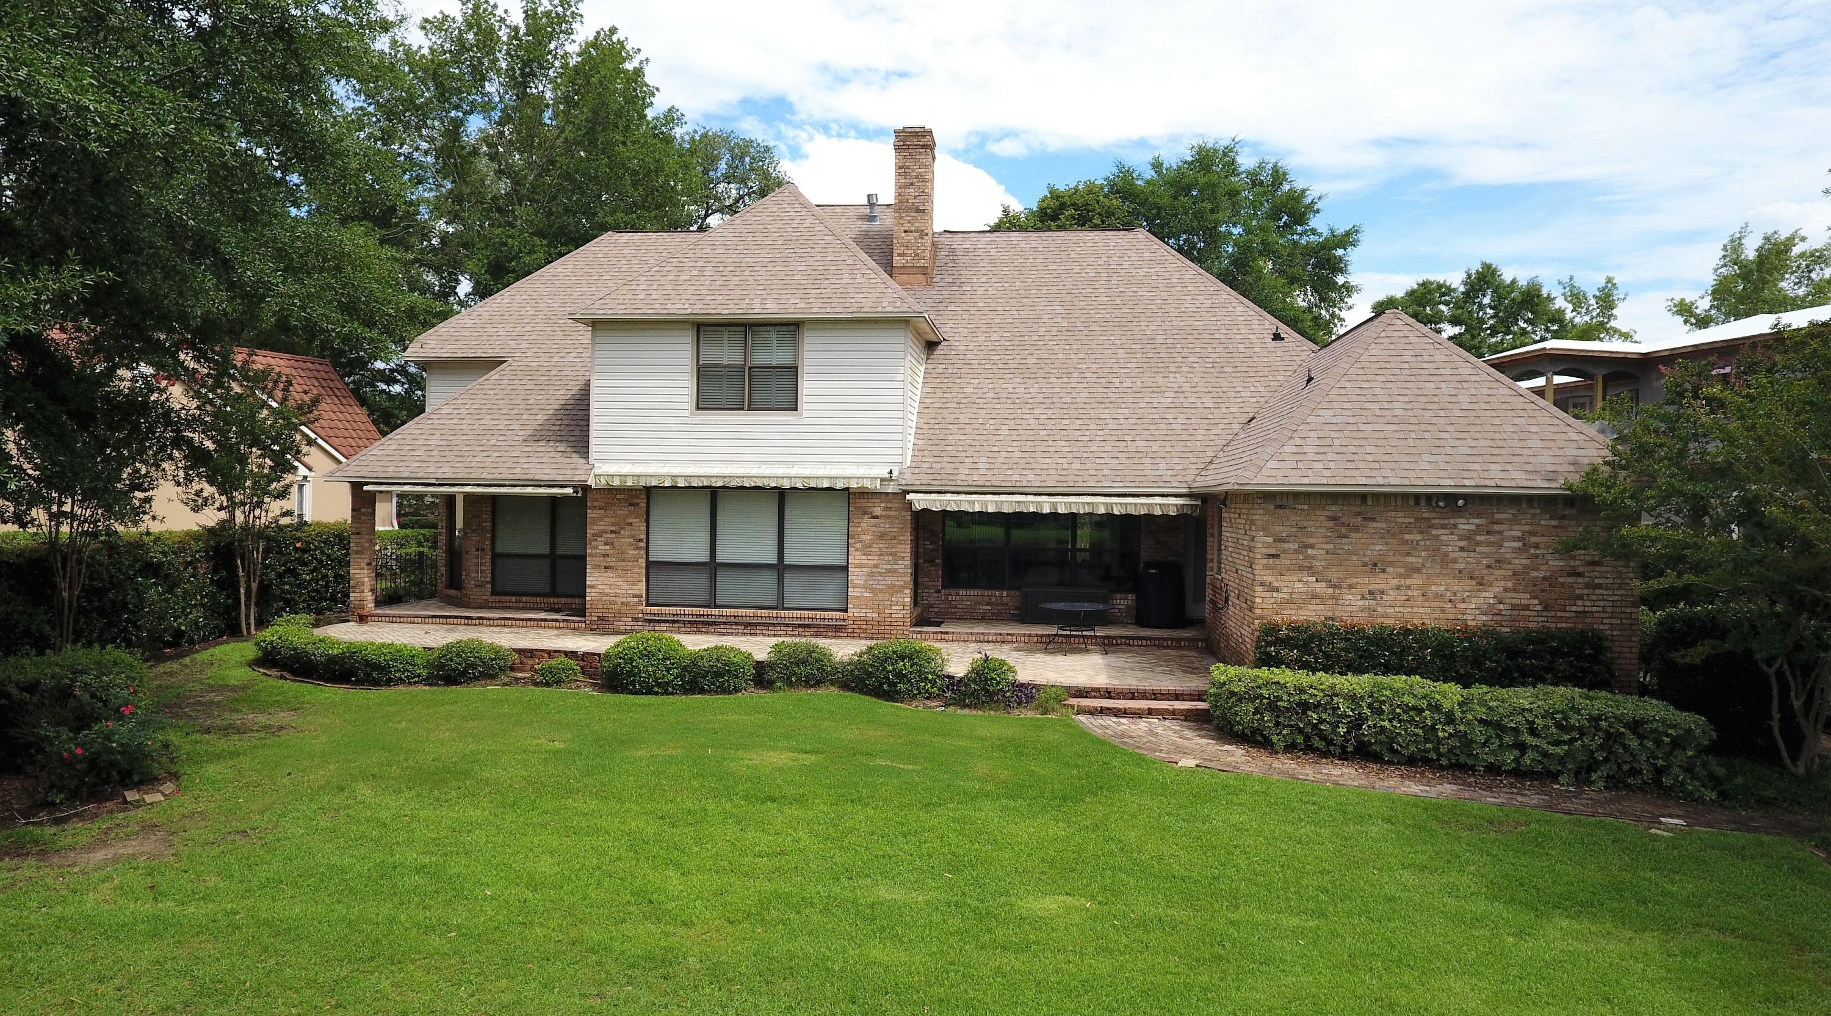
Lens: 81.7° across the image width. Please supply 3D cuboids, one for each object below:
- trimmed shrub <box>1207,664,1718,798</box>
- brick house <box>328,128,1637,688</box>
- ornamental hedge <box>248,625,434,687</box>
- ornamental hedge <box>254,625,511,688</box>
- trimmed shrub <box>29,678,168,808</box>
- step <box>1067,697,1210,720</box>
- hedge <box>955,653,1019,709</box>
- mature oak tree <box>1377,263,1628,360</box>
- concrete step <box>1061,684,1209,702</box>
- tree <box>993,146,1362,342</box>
[{"bbox_3d":[5.615,2.304,11.281,4.600,0.780,1.150,1,0,29],"label":"trimmed shrub"},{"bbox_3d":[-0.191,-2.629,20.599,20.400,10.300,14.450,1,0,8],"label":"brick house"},{"bbox_3d":[-8.628,2.174,16.140,3.900,0.560,1.300,1,0,31],"label":"ornamental hedge"},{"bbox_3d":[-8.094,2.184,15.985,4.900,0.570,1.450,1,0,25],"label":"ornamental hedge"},{"bbox_3d":[-7.338,2.041,9.508,1.050,0.960,1.000,1,0,-32],"label":"trimmed shrub"},{"bbox_3d":[2.792,2.515,13.143,1.950,0.150,0.420,1,0,8],"label":"step"},{"bbox_3d":[1.002,2.276,14.101,0.820,0.640,0.800,1,0,8],"label":"hedge"},{"bbox_3d":[28.420,-4.440,50.984,12.621,14.770,11.990,1,0,8],"label":"mature oak tree"},{"bbox_3d":[2.842,2.359,13.479,1.950,0.160,0.360,1,0,8],"label":"concrete step"},{"bbox_3d":[9.467,-5.254,37.981,13.258,15.848,13.258,1,0,8],"label":"tree"}]

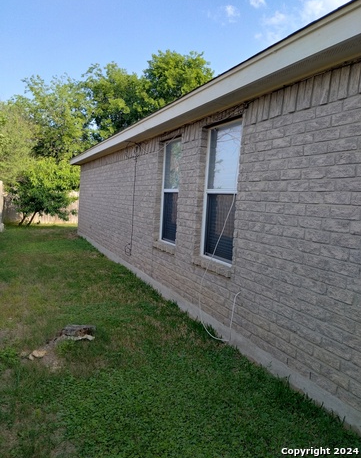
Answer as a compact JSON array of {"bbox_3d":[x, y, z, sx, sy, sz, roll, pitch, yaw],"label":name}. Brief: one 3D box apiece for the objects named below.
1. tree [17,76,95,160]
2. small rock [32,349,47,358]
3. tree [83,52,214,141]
[{"bbox_3d":[-7.731,-5.062,23.796,5.600,8.600,5.400,2,4,-18],"label":"tree"},{"bbox_3d":[-1.236,1.085,3.410,0.125,0.050,0.090,2,4,-19],"label":"small rock"},{"bbox_3d":[-2.554,-6.579,27.687,9.800,11.700,9.000,3,4,-6],"label":"tree"}]

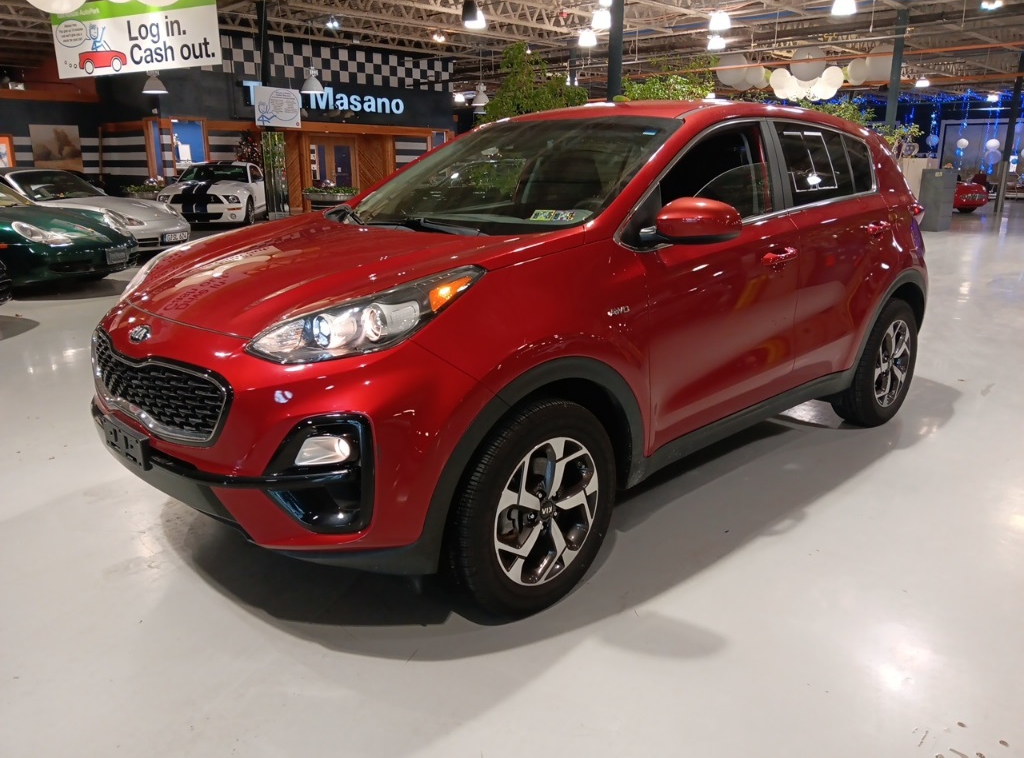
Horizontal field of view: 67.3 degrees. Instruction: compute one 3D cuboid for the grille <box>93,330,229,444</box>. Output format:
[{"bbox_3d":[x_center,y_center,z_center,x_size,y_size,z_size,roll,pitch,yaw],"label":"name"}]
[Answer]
[{"bbox_3d":[-1.090,0.010,2.278,0.150,0.270,1.020,-14,21,-42],"label":"grille"}]

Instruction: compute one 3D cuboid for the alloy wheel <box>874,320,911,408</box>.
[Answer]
[{"bbox_3d":[1.980,-0.094,4.160,0.460,0.460,0.180,-14,21,-42],"label":"alloy wheel"}]

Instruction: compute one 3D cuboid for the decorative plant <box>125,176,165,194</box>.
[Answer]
[{"bbox_3d":[-8.651,-4.604,18.254,1.100,0.420,0.950,-7,17,-24],"label":"decorative plant"}]

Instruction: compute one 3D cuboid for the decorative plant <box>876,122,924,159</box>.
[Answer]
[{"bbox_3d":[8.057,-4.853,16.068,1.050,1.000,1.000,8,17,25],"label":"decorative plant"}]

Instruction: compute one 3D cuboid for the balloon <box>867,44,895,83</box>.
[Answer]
[{"bbox_3d":[9.154,-7.712,18.800,0.950,0.950,0.950,-14,20,-42],"label":"balloon"}]

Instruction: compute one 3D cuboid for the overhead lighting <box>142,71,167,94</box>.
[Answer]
[{"bbox_3d":[-7.044,-5.888,15.197,0.520,0.560,0.520,-6,17,-23],"label":"overhead lighting"}]

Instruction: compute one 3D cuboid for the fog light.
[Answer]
[{"bbox_3d":[-0.477,0.188,1.977,0.100,0.075,0.140,-14,20,-42],"label":"fog light"}]

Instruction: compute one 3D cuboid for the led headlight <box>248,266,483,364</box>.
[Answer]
[{"bbox_3d":[-0.372,-0.167,2.008,0.510,0.235,0.420,-14,20,-42],"label":"led headlight"}]

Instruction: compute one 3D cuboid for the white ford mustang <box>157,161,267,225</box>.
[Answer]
[{"bbox_3d":[-6.632,-4.304,17.799,1.880,1.390,4.760,-1,16,-5],"label":"white ford mustang"}]

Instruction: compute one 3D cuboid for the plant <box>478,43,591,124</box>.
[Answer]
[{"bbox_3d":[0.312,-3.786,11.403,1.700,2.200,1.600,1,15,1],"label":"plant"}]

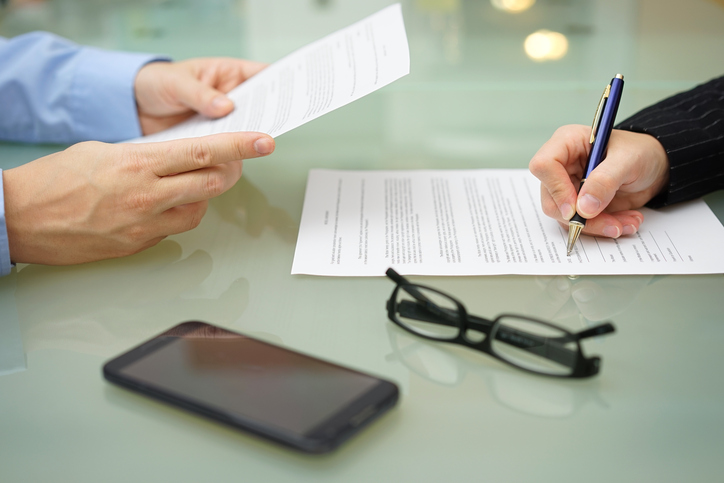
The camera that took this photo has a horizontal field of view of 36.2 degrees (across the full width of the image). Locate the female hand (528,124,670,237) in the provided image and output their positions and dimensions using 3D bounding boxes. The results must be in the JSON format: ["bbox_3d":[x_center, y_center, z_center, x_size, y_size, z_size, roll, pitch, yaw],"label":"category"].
[{"bbox_3d":[0.173,-0.047,0.775,0.108,0.067,0.083,-13,25,-29],"label":"female hand"}]

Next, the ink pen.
[{"bbox_3d":[0.155,-0.053,0.741,0.013,0.135,0.011,17,-14,4],"label":"ink pen"}]

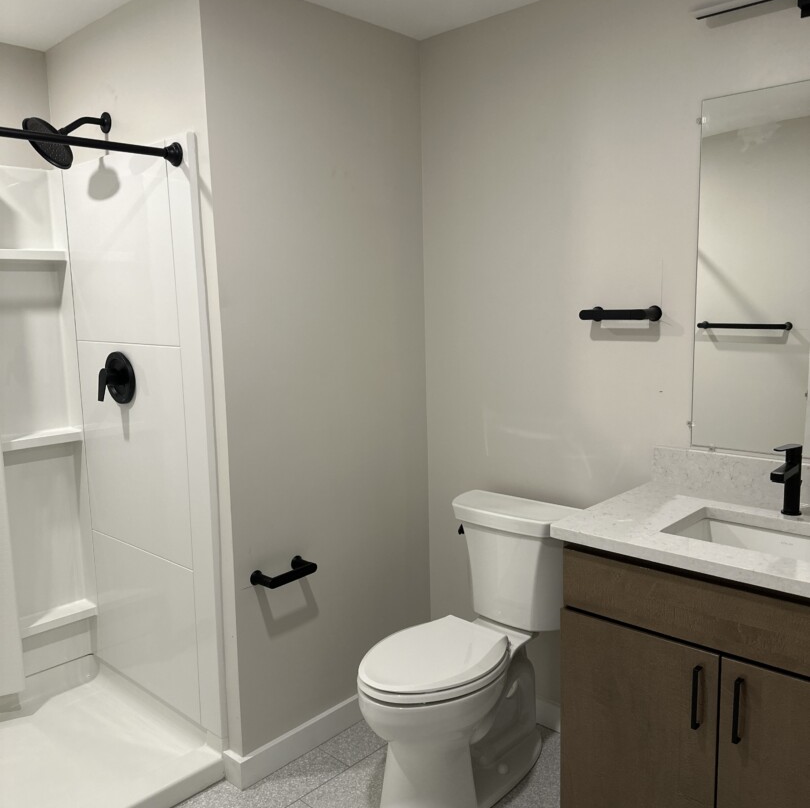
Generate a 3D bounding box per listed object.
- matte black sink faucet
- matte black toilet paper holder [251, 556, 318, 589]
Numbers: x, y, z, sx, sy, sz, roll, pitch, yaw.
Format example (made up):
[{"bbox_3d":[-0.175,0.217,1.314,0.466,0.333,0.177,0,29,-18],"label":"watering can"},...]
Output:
[{"bbox_3d":[0.917,0.190,1.794,0.045,0.168,0.138,6,11,43],"label":"matte black sink faucet"},{"bbox_3d":[-0.361,0.513,2.265,0.082,0.045,0.195,6,11,43],"label":"matte black toilet paper holder"}]

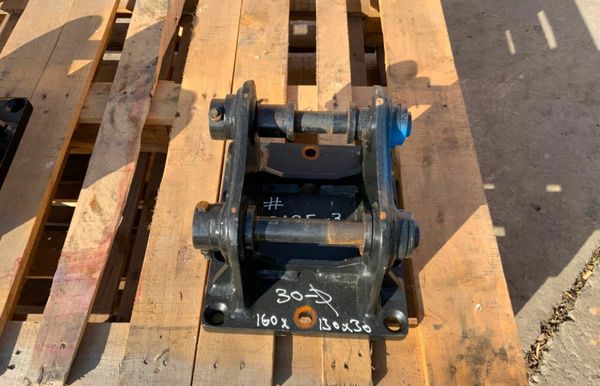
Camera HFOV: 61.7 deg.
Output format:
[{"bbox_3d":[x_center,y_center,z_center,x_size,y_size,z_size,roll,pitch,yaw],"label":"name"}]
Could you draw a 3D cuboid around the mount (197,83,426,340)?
[{"bbox_3d":[0.008,0.010,0.661,0.272,0.177,0.306,2,57,1],"label":"mount"}]

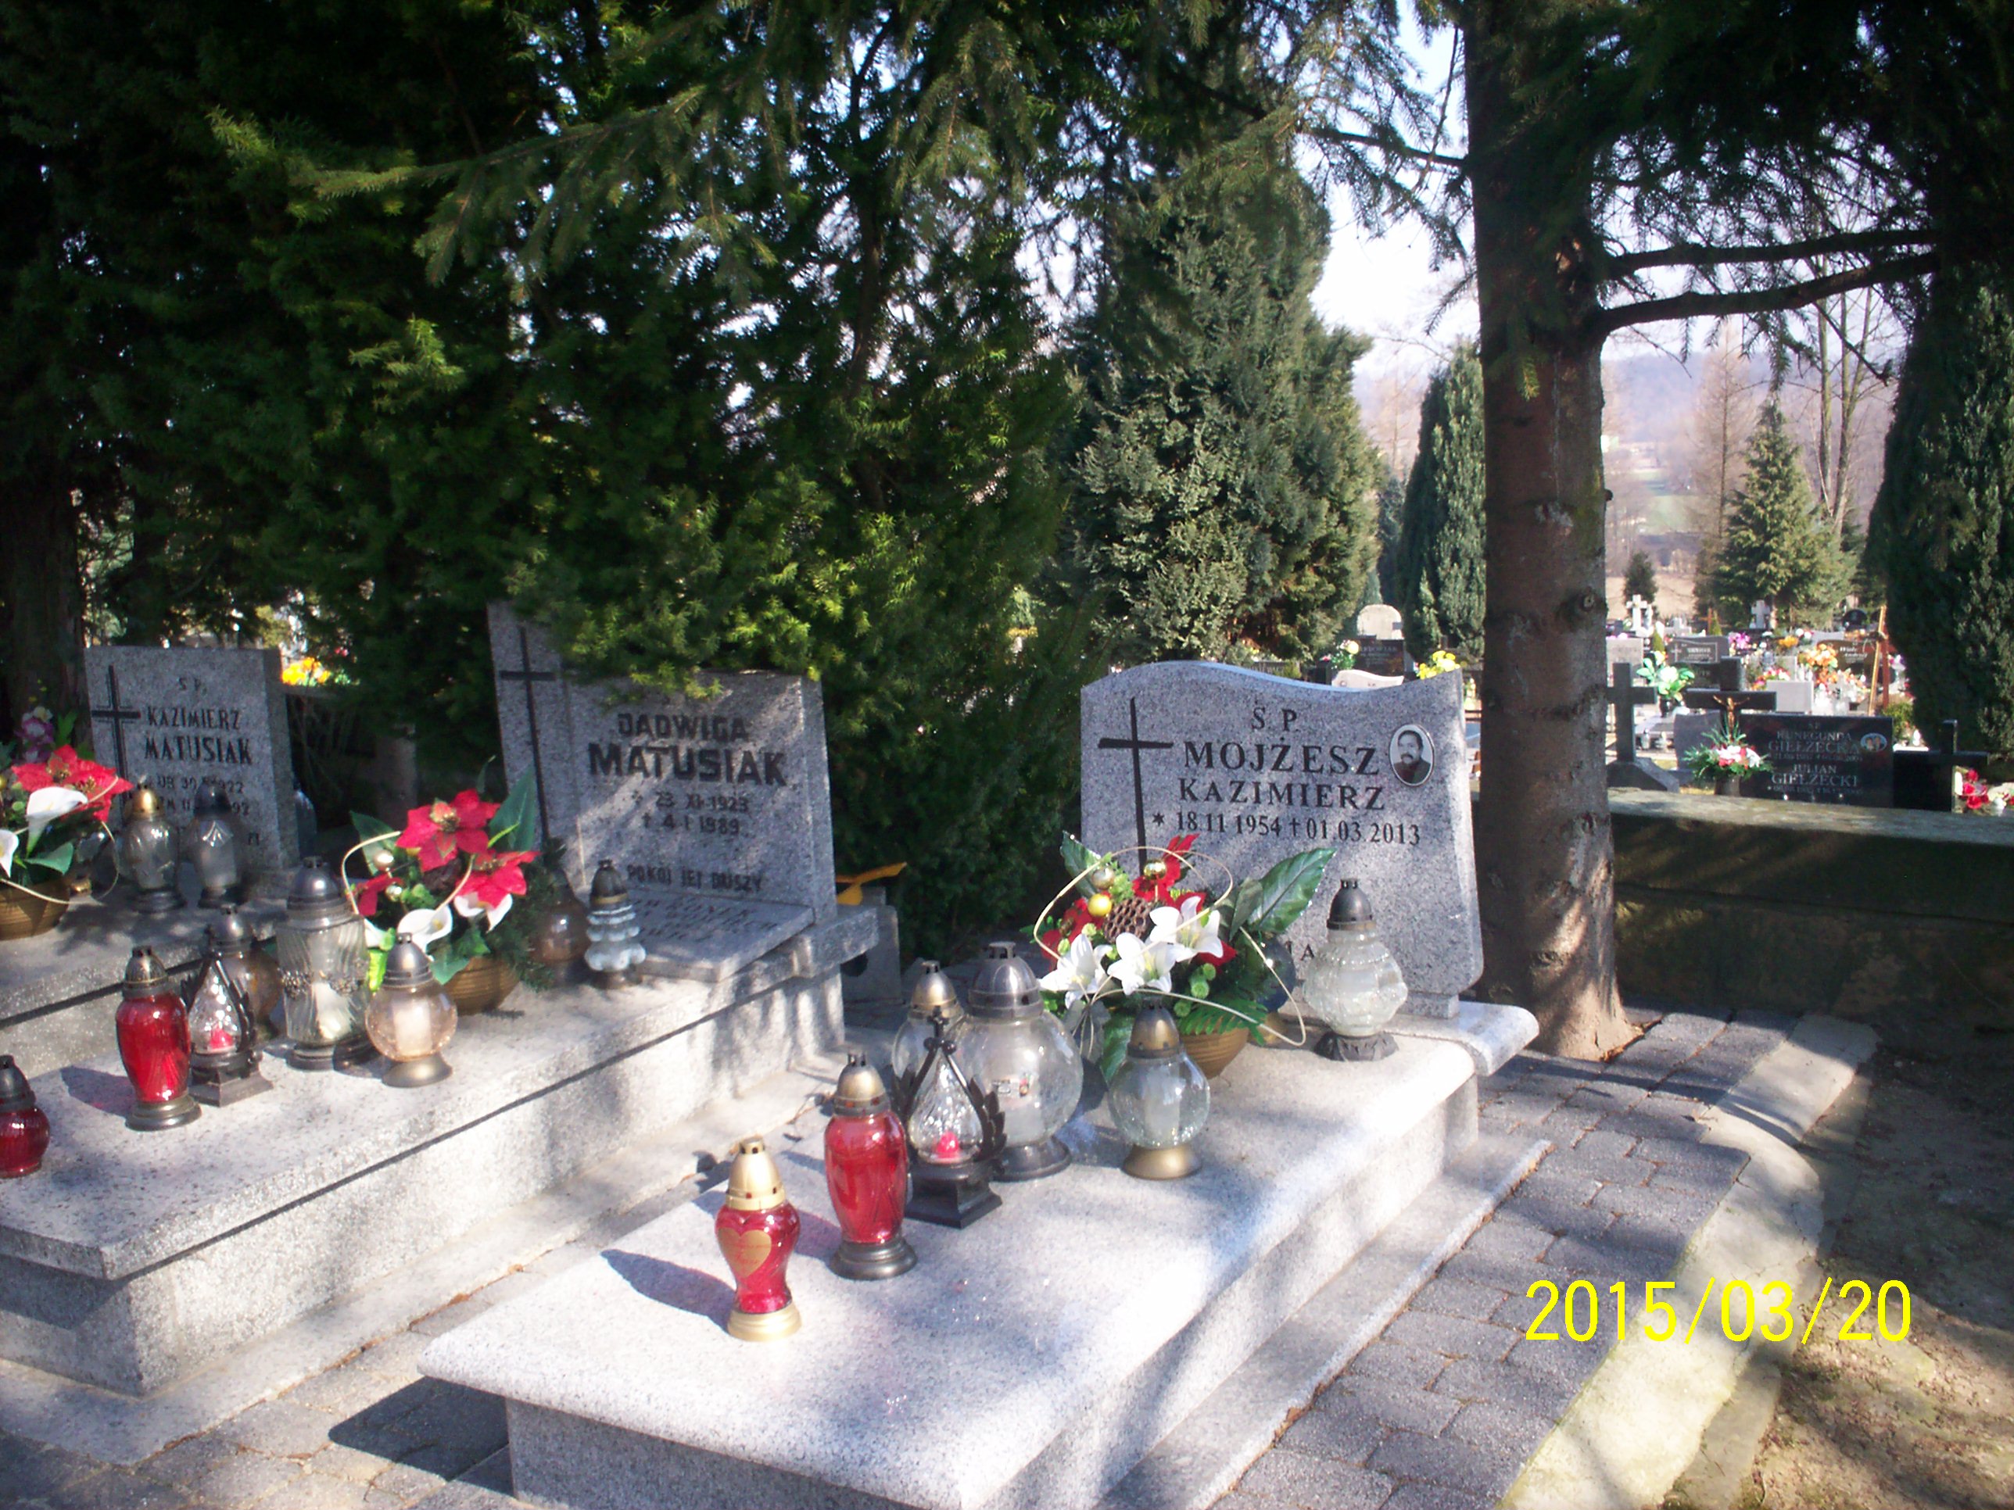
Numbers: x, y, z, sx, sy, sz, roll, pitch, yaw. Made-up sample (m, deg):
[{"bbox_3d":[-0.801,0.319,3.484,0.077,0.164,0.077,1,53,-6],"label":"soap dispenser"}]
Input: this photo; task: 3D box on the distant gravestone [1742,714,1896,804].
[{"bbox_3d":[4.638,0.041,12.000,0.860,0.600,0.130,1,8,31],"label":"distant gravestone"}]

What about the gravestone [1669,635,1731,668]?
[{"bbox_3d":[9.265,-1.336,28.000,0.820,0.600,0.150,1,8,31],"label":"gravestone"}]

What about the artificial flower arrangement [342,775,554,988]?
[{"bbox_3d":[-1.143,0.267,4.274,0.410,0.450,0.350,2,10,31],"label":"artificial flower arrangement"}]

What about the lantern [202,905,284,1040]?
[{"bbox_3d":[-1.521,0.427,4.157,0.166,0.263,0.166,2,10,31],"label":"lantern"}]

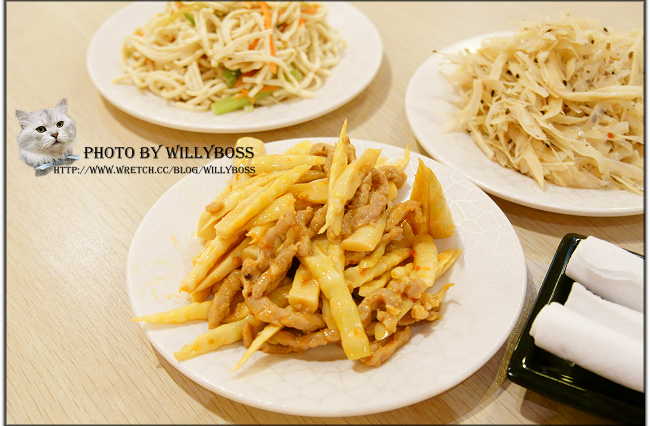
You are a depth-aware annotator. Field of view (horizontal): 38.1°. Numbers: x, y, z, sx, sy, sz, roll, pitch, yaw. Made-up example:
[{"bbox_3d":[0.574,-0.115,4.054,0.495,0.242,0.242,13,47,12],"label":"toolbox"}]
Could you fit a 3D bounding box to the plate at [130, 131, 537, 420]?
[{"bbox_3d":[0.001,0.032,0.536,0.222,0.025,0.222,0,40,0],"label":"plate"}]

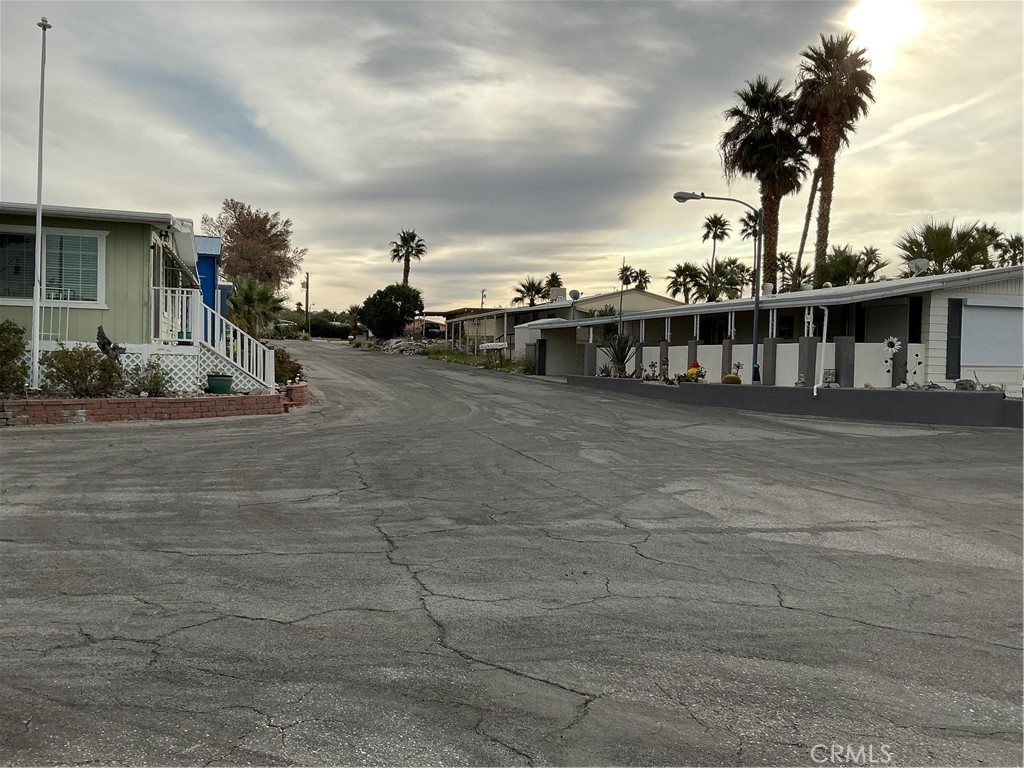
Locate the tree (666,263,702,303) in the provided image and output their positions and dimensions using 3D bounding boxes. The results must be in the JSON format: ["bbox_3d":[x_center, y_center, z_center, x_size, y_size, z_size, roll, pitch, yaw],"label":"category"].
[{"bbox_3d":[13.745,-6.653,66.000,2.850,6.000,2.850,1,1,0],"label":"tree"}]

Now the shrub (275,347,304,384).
[{"bbox_3d":[-4.722,-0.391,17.500,0.750,0.780,0.750,1,1,-19],"label":"shrub"}]

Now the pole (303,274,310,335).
[{"bbox_3d":[-27.232,-10.210,110.150,0.900,9.200,0.500,1,2,0],"label":"pole"}]

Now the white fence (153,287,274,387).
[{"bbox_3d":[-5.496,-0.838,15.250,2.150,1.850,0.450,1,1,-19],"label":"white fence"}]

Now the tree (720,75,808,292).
[{"bbox_3d":[13.240,-8.073,43.261,4.600,16.000,4.500,1,2,0],"label":"tree"}]

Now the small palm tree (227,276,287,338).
[{"bbox_3d":[-10.824,-2.794,35.057,2.550,3.500,2.500,1,2,0],"label":"small palm tree"}]

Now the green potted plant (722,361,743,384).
[{"bbox_3d":[6.336,-0.330,23.800,0.500,0.660,0.560,1,1,-21],"label":"green potted plant"}]

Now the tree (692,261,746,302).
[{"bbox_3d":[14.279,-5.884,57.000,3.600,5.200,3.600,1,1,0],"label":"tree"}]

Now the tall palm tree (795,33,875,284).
[{"bbox_3d":[17.123,-9.540,44.805,4.300,18.700,4.300,1,2,0],"label":"tall palm tree"}]

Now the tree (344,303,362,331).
[{"bbox_3d":[-16.733,-6.959,88.000,2.100,3.400,2.100,1,1,0],"label":"tree"}]

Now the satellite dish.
[{"bbox_3d":[11.315,-3.228,23.000,0.600,0.514,0.500,2,2,37],"label":"satellite dish"}]

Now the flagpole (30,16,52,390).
[{"bbox_3d":[-8.147,-3.092,14.296,0.240,6.385,0.240,2,2,0],"label":"flagpole"}]

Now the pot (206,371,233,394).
[{"bbox_3d":[-5.509,-0.019,15.600,0.485,0.414,0.485,1,2,0],"label":"pot"}]

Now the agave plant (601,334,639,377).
[{"bbox_3d":[4.388,-1.132,33.500,1.600,1.739,1.600,1,2,0],"label":"agave plant"}]

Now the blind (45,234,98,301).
[{"bbox_3d":[-7.658,-2.025,14.400,0.840,1.120,0.060,1,1,-19],"label":"blind"}]

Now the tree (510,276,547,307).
[{"bbox_3d":[1.466,-5.897,72.112,3.300,6.900,3.300,1,2,0],"label":"tree"}]

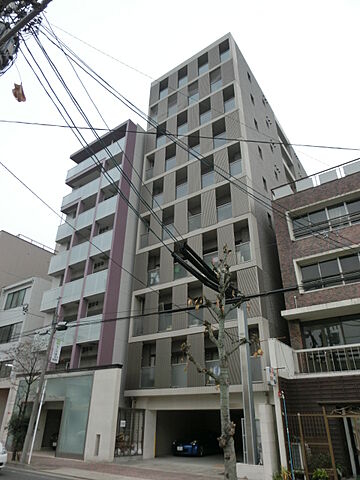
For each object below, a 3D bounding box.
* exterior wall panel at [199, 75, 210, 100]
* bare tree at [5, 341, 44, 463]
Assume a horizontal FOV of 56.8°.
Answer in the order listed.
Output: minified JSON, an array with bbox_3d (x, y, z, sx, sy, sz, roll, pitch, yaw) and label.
[{"bbox_3d":[1.855,-11.362,24.851,0.920,2.448,0.100,-18,-34,31],"label":"exterior wall panel"},{"bbox_3d":[-7.884,7.971,16.899,1.650,5.433,1.550,-18,-34,31],"label":"bare tree"}]

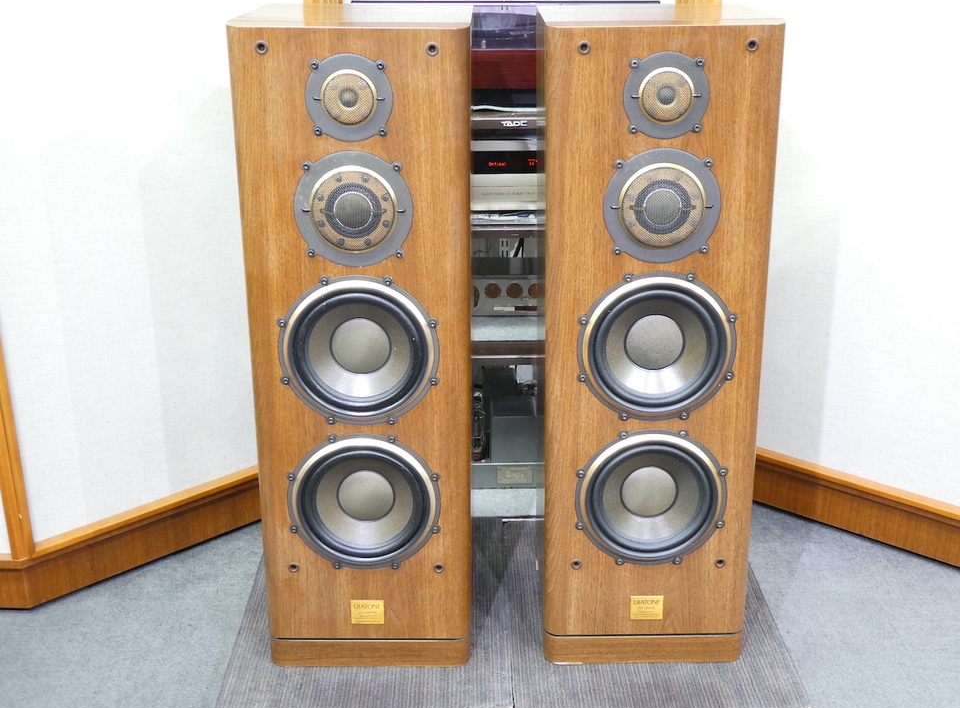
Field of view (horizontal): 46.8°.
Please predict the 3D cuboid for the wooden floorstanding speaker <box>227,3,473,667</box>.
[{"bbox_3d":[-0.173,-0.021,1.745,0.317,0.981,0.348,0,22,0],"label":"wooden floorstanding speaker"}]

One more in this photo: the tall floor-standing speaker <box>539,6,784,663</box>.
[{"bbox_3d":[0.257,-0.026,1.761,0.317,0.981,0.348,-1,21,1],"label":"tall floor-standing speaker"}]

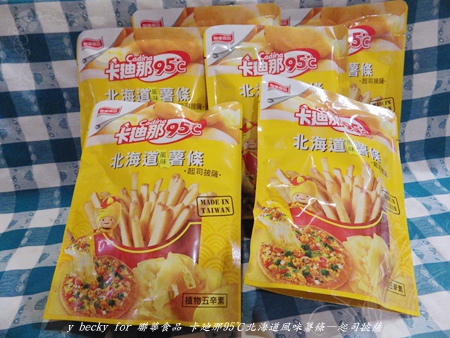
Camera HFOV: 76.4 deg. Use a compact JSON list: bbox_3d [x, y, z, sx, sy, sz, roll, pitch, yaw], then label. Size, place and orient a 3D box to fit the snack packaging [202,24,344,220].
[{"bbox_3d":[0.048,-0.041,0.253,0.128,0.171,0.030,-1,-1,-3],"label":"snack packaging"}]

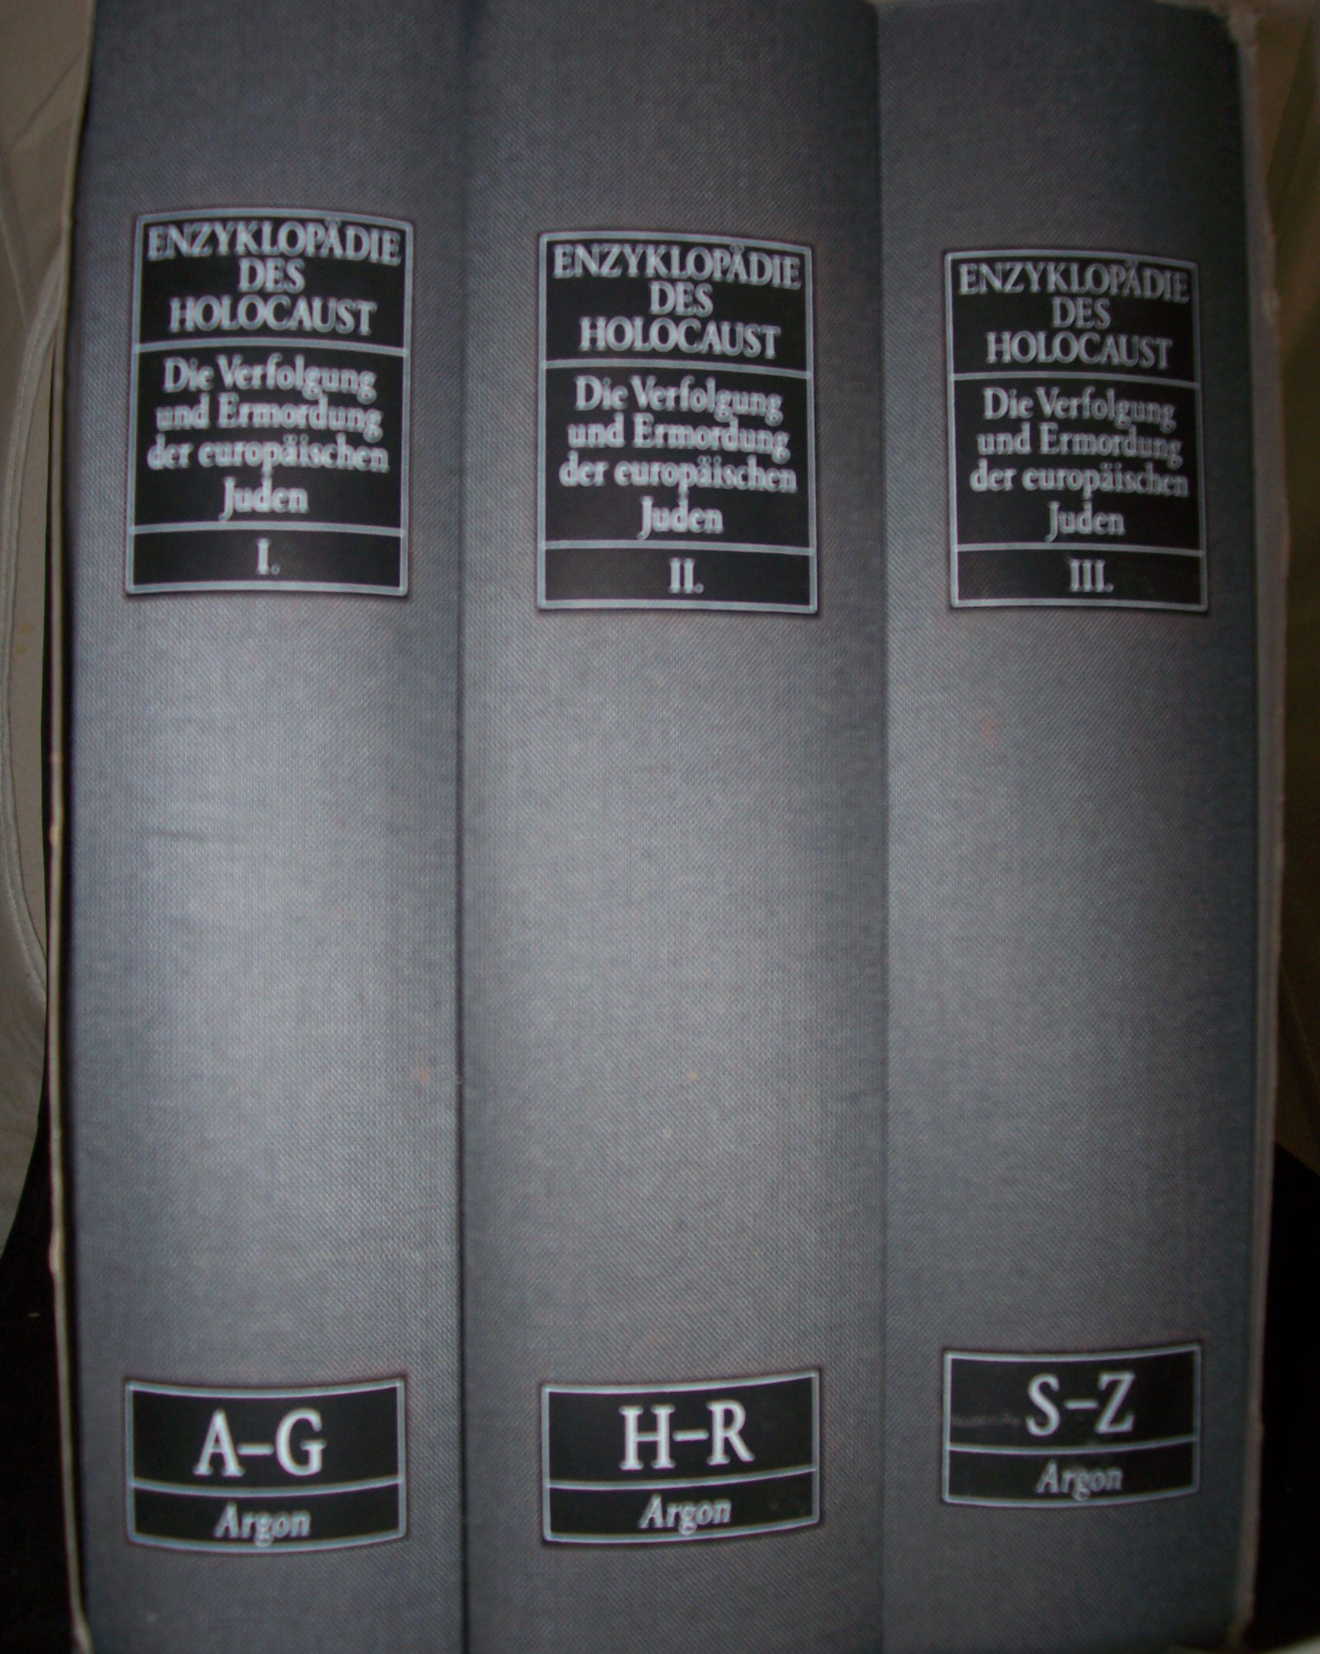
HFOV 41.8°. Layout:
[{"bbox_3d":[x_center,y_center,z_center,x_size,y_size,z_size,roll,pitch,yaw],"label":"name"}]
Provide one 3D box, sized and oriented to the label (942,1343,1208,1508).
[{"bbox_3d":[0.064,0.092,0.266,0.041,0.023,0.004,0,0,-7],"label":"label"}]

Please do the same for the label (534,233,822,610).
[{"bbox_3d":[0.003,-0.060,0.256,0.041,0.055,0.004,0,0,-8],"label":"label"}]

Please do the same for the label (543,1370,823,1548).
[{"bbox_3d":[0.003,0.093,0.256,0.041,0.023,0.004,0,0,-8],"label":"label"}]

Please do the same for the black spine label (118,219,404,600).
[{"bbox_3d":[-0.056,-0.061,0.249,0.041,0.055,0.004,0,0,-5],"label":"black spine label"}]

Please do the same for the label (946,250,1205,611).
[{"bbox_3d":[0.064,-0.061,0.266,0.041,0.055,0.004,0,0,-7],"label":"label"}]

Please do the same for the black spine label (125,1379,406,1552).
[{"bbox_3d":[-0.057,0.092,0.249,0.041,0.023,0.004,0,0,-5],"label":"black spine label"}]

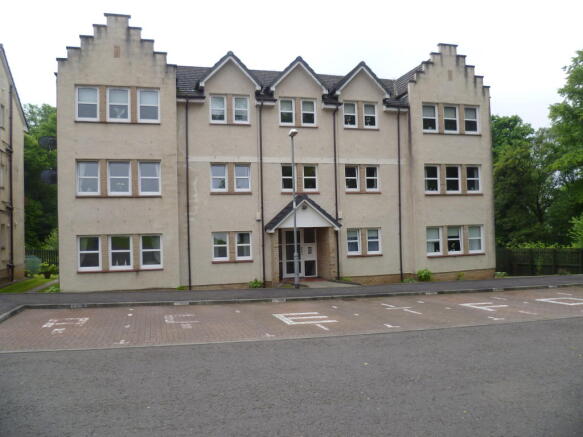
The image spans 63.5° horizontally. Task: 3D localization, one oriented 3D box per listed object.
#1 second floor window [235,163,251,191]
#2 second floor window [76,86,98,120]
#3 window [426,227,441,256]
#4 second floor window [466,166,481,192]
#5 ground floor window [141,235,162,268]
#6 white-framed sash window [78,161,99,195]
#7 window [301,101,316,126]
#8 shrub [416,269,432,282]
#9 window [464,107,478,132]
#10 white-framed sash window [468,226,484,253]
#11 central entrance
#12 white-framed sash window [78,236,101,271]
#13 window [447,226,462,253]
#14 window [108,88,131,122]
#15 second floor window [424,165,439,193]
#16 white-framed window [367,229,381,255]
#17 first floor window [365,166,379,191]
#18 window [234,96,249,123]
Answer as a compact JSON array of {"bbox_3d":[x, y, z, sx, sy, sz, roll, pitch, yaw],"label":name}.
[{"bbox_3d":[-1.958,-1.615,18.781,0.657,1.083,0.120,-1,-1,-15],"label":"second floor window"},{"bbox_3d":[-7.190,-4.022,16.617,0.820,1.210,0.140,-1,-1,-16],"label":"second floor window"},{"bbox_3d":[6.147,0.970,20.093,0.762,1.215,0.120,-1,-1,-15],"label":"window"},{"bbox_3d":[8.029,-1.697,20.685,0.762,1.215,0.120,-1,-1,-15],"label":"second floor window"},{"bbox_3d":[-5.201,1.242,17.592,0.790,1.240,0.120,-1,-1,-16],"label":"ground floor window"},{"bbox_3d":[-7.328,-1.453,17.065,0.790,1.240,0.120,-1,-1,-16],"label":"white-framed sash window"},{"bbox_3d":[0.728,-4.439,19.780,0.670,1.120,0.120,-1,-1,-16],"label":"window"},{"bbox_3d":[5.490,2.342,19.462,0.557,0.490,0.526,-1,-1,-15],"label":"shrub"},{"bbox_3d":[7.961,-4.326,20.743,0.762,1.215,0.120,-1,-1,-15],"label":"window"},{"bbox_3d":[8.357,0.948,21.387,0.790,1.230,0.120,-1,-1,-16],"label":"white-framed sash window"},{"bbox_3d":[0.353,1.475,20.338,1.560,2.100,0.150,-1,-1,-16],"label":"central entrance"},{"bbox_3d":[-7.207,1.254,16.865,0.800,1.232,0.120,-1,-1,-15],"label":"white-framed sash window"},{"bbox_3d":[7.245,0.975,20.926,0.800,1.232,0.120,-1,-1,-15],"label":"window"},{"bbox_3d":[-6.207,-4.050,16.903,0.820,1.210,0.140,-1,-1,-16],"label":"window"},{"bbox_3d":[6.077,-1.658,20.346,0.820,1.210,0.140,-1,-1,-16],"label":"second floor window"},{"bbox_3d":[3.511,0.978,20.163,0.657,1.083,0.120,-1,-1,-15],"label":"white-framed window"},{"bbox_3d":[3.397,-1.671,19.687,0.601,1.076,0.120,-1,-1,-15],"label":"first floor window"},{"bbox_3d":[-2.024,-4.313,18.830,0.657,1.083,0.120,-1,-1,-15],"label":"window"}]

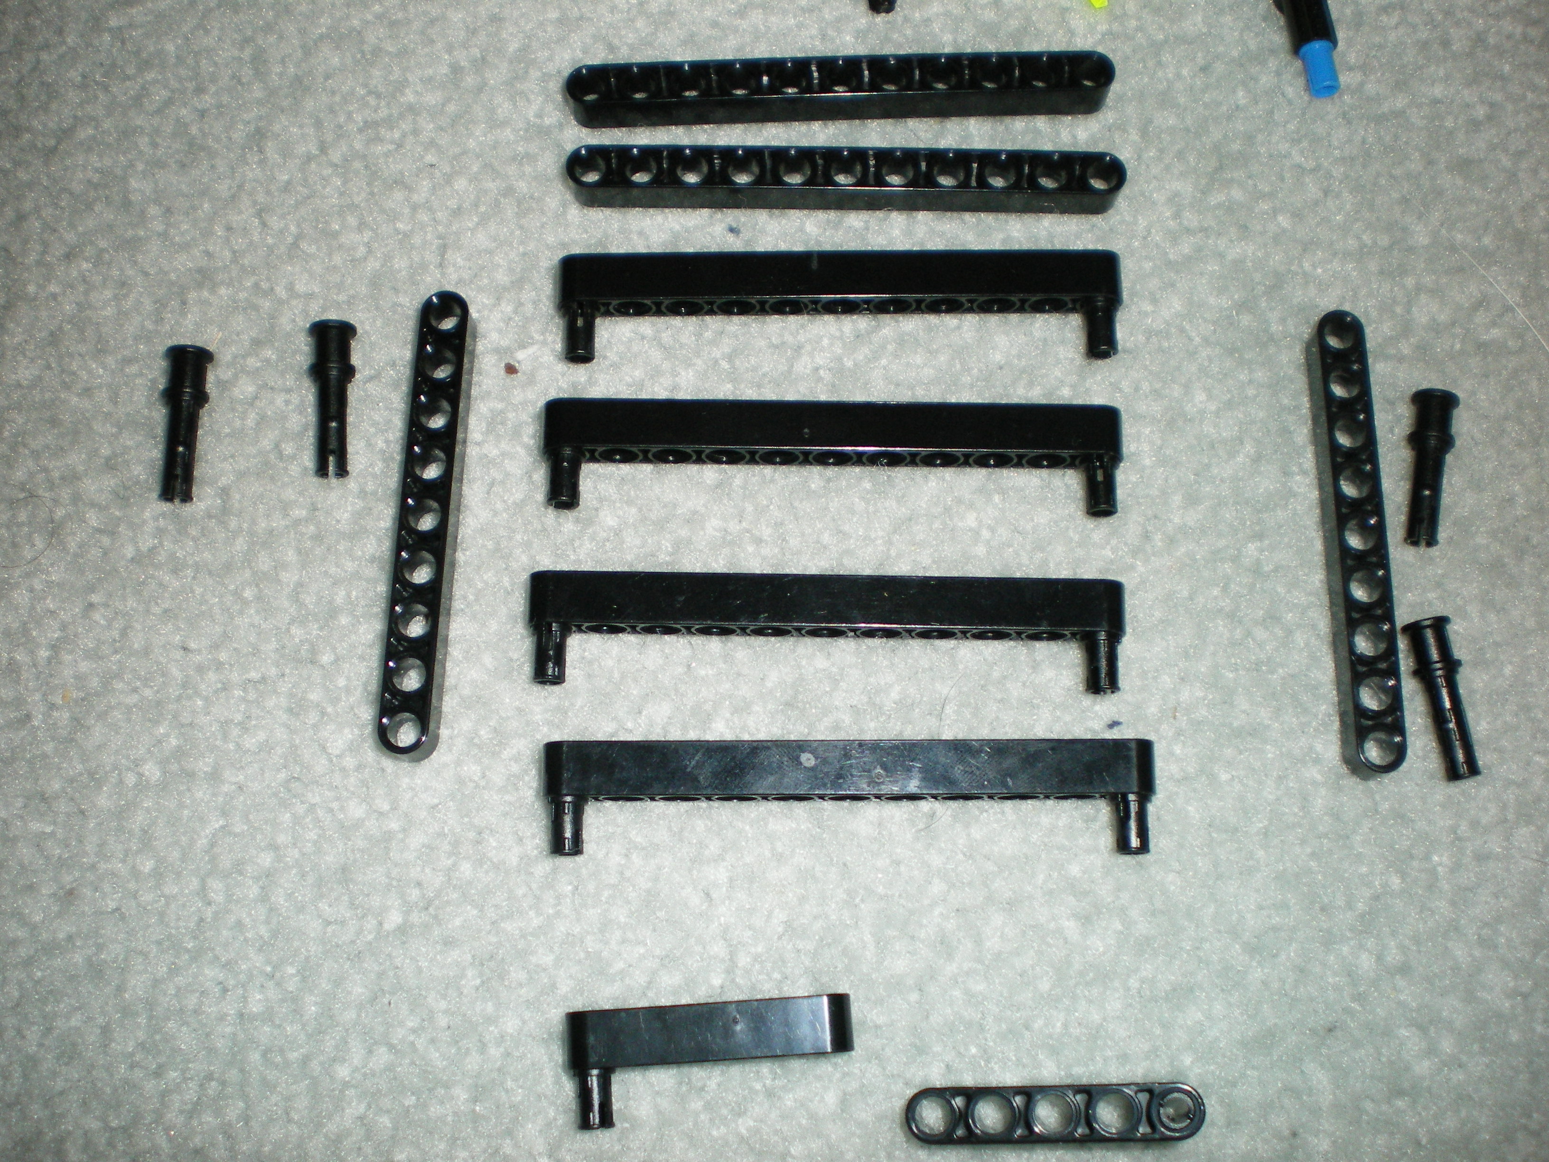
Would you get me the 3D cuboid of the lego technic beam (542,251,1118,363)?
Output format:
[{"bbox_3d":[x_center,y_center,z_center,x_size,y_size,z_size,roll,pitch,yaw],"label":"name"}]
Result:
[{"bbox_3d":[0.010,-0.042,0.248,0.087,0.007,0.016,-1,73,-1],"label":"lego technic beam"}]

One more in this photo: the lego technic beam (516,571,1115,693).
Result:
[{"bbox_3d":[0.008,0.008,0.237,0.087,0.007,0.016,1,75,0],"label":"lego technic beam"}]

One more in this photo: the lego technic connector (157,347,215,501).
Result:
[{"bbox_3d":[-0.090,-0.024,0.246,0.007,0.007,0.024,1,78,0],"label":"lego technic connector"}]

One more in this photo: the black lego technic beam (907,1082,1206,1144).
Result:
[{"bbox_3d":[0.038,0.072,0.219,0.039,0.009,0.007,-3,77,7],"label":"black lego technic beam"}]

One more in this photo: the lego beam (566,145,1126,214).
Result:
[{"bbox_3d":[0.011,-0.064,0.255,0.087,0.008,0.007,1,78,0],"label":"lego beam"}]

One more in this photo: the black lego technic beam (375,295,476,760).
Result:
[{"bbox_3d":[-0.051,-0.009,0.237,0.007,0.008,0.071,2,73,0],"label":"black lego technic beam"}]

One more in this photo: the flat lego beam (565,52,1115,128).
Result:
[{"bbox_3d":[0.011,-0.079,0.259,0.087,0.008,0.007,-1,70,-1],"label":"flat lego beam"}]

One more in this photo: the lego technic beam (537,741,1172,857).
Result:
[{"bbox_3d":[0.011,0.031,0.231,0.087,0.007,0.016,0,76,1],"label":"lego technic beam"}]

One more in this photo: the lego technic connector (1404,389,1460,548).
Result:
[{"bbox_3d":[0.098,-0.017,0.242,0.007,0.007,0.024,12,74,3],"label":"lego technic connector"}]

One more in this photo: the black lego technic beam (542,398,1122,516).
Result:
[{"bbox_3d":[0.009,-0.018,0.241,0.087,0.007,0.016,1,73,-1],"label":"black lego technic beam"}]

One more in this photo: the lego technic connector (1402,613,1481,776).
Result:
[{"bbox_3d":[0.097,0.017,0.232,0.007,0.007,0.024,-7,74,-3],"label":"lego technic connector"}]

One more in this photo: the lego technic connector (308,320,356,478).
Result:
[{"bbox_3d":[-0.067,-0.028,0.243,0.007,0.007,0.024,-4,74,-2],"label":"lego technic connector"}]

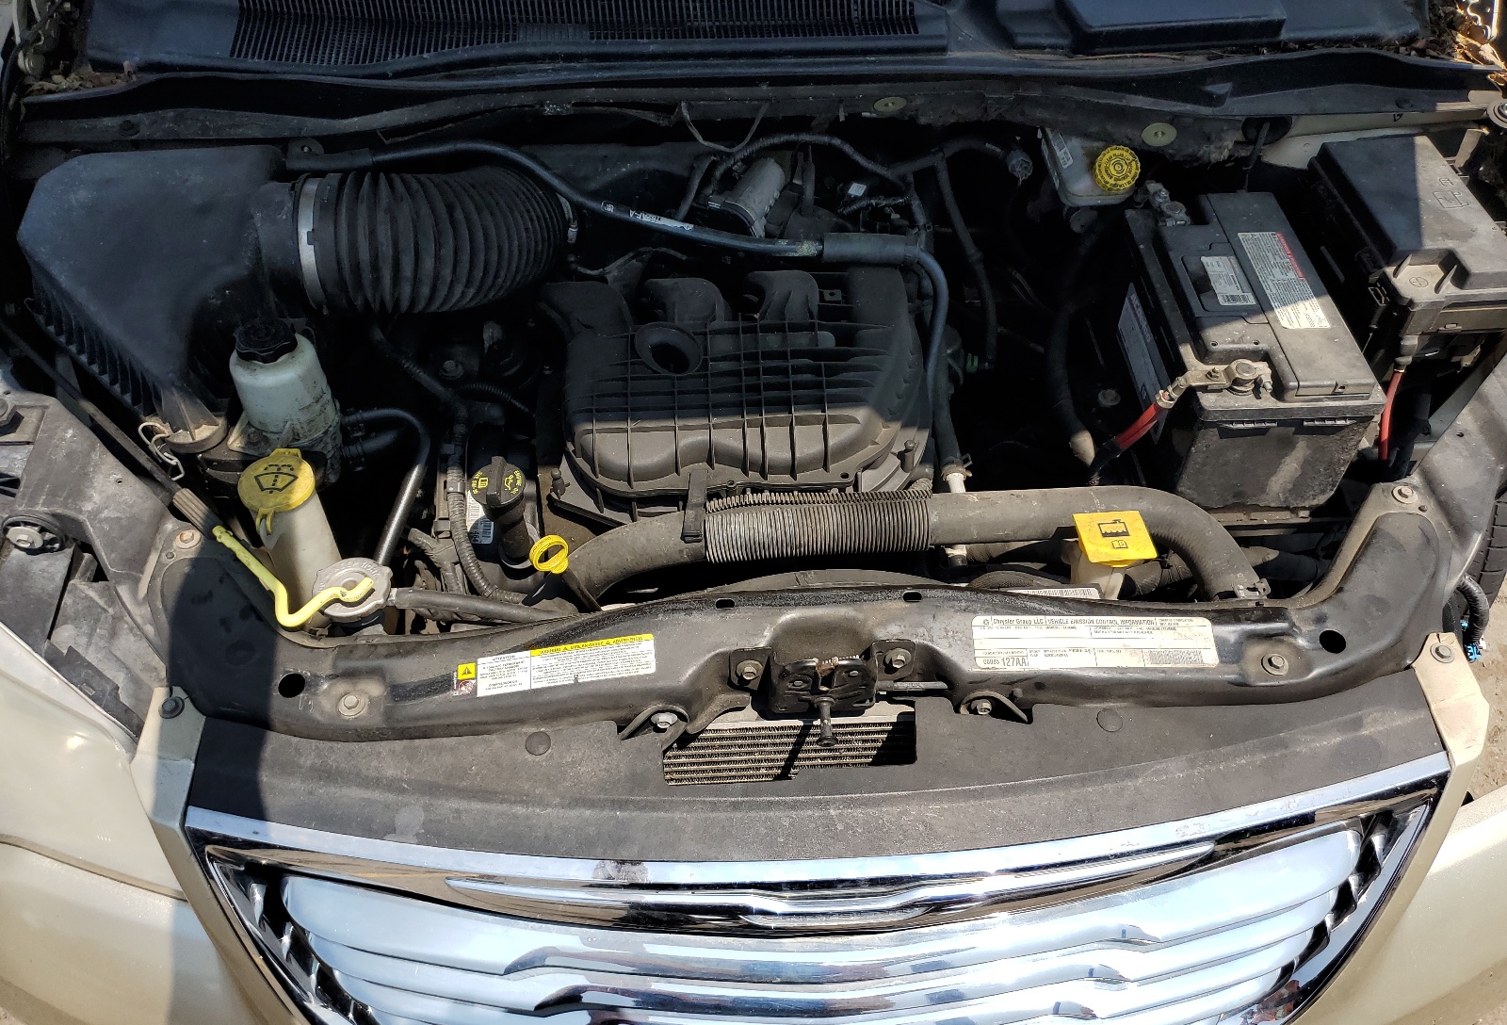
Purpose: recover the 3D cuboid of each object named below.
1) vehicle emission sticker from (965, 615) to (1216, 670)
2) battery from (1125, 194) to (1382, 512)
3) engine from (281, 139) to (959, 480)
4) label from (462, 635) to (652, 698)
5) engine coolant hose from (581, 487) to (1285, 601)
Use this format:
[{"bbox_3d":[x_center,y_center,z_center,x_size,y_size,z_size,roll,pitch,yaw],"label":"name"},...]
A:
[{"bbox_3d":[0.280,0.107,0.930,0.195,0.002,0.042,0,69,2],"label":"vehicle emission sticker"},{"bbox_3d":[0.516,-0.174,1.240,0.175,0.190,0.315,-2,50,1],"label":"battery"},{"bbox_3d":[-0.114,-0.149,1.229,0.630,0.340,0.380,-2,51,0],"label":"engine"},{"bbox_3d":[-0.163,0.128,0.937,0.163,0.002,0.034,-8,61,-3],"label":"label"},{"bbox_3d":[0.145,0.045,1.039,0.664,0.129,0.097,-2,50,1],"label":"engine coolant hose"}]

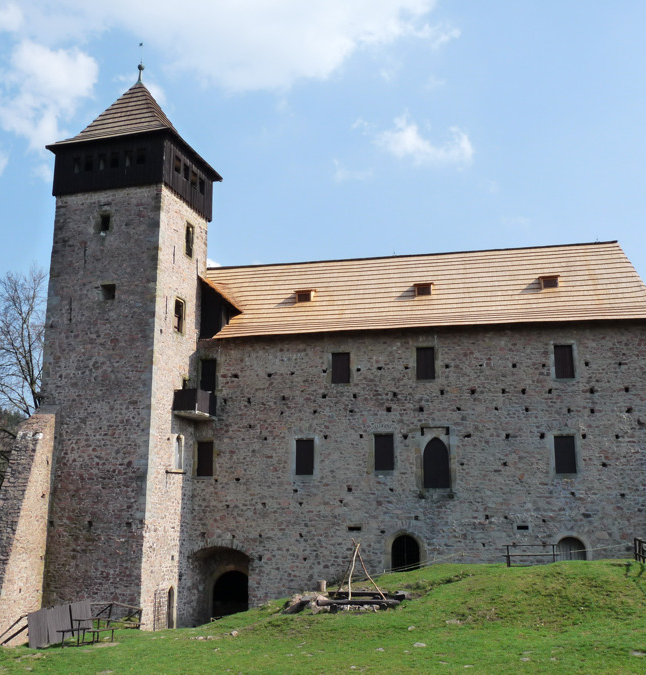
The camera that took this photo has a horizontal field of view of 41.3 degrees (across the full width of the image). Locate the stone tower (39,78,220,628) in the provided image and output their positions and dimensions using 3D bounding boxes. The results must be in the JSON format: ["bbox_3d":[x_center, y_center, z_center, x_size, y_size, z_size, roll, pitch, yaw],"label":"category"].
[{"bbox_3d":[-9.978,-0.285,43.931,6.973,28.226,6.474,-3,-13,16],"label":"stone tower"}]

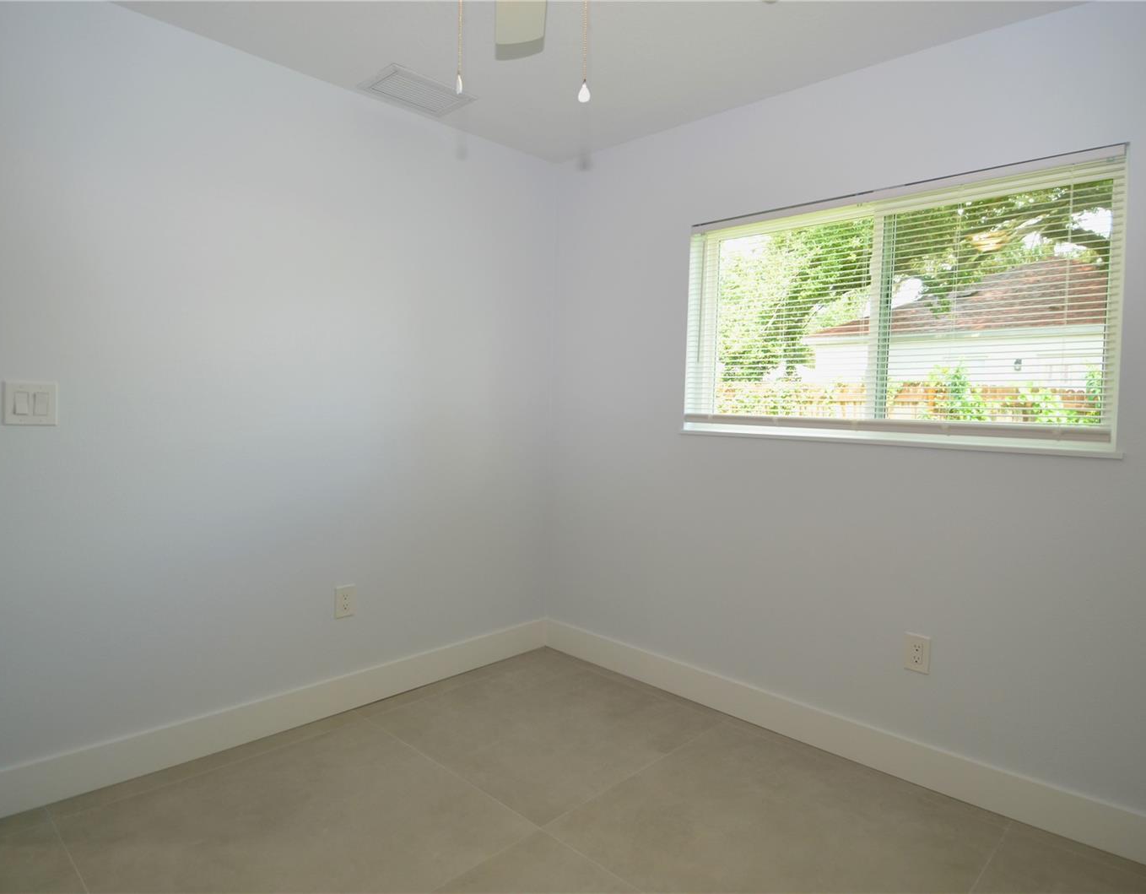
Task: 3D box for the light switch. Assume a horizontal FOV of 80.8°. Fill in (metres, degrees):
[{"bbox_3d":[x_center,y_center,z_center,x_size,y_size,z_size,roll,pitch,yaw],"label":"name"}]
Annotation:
[{"bbox_3d":[-1.560,-0.124,1.937,0.012,0.125,0.125,4,4,44],"label":"light switch"}]

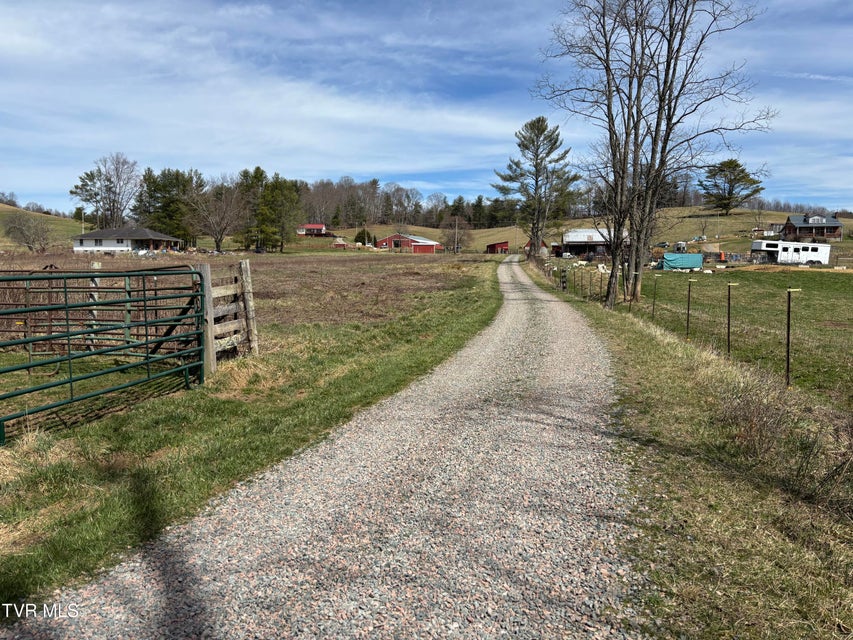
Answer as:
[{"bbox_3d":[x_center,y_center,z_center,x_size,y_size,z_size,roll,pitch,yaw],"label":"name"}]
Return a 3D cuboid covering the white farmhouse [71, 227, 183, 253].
[{"bbox_3d":[-66.258,-17.562,142.000,17.500,5.500,13.000,0,6,0],"label":"white farmhouse"}]

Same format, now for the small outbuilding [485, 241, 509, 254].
[{"bbox_3d":[18.024,-18.578,165.000,6.000,3.300,5.000,0,6,0],"label":"small outbuilding"}]

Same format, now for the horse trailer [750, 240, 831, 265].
[{"bbox_3d":[40.331,-7.424,71.000,8.000,2.700,2.300,-1,6,-5],"label":"horse trailer"}]

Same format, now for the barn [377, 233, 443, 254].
[{"bbox_3d":[-4.988,-22.664,188.000,13.500,5.500,16.000,3,7,23],"label":"barn"}]

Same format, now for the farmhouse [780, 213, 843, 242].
[{"bbox_3d":[86.517,-20.787,144.000,10.800,6.400,8.000,1,6,5],"label":"farmhouse"}]

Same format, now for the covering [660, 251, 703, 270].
[{"bbox_3d":[23.478,-5.363,59.000,3.500,1.600,1.900,0,6,0],"label":"covering"}]

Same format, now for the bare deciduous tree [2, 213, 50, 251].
[{"bbox_3d":[-81.773,-17.888,131.000,9.600,8.100,9.600,0,6,0],"label":"bare deciduous tree"}]

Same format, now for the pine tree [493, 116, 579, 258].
[{"bbox_3d":[16.159,-19.569,95.000,12.600,21.200,12.600,0,6,0],"label":"pine tree"}]

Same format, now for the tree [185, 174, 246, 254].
[{"bbox_3d":[-47.086,-23.766,143.000,13.500,17.300,13.500,0,6,0],"label":"tree"}]

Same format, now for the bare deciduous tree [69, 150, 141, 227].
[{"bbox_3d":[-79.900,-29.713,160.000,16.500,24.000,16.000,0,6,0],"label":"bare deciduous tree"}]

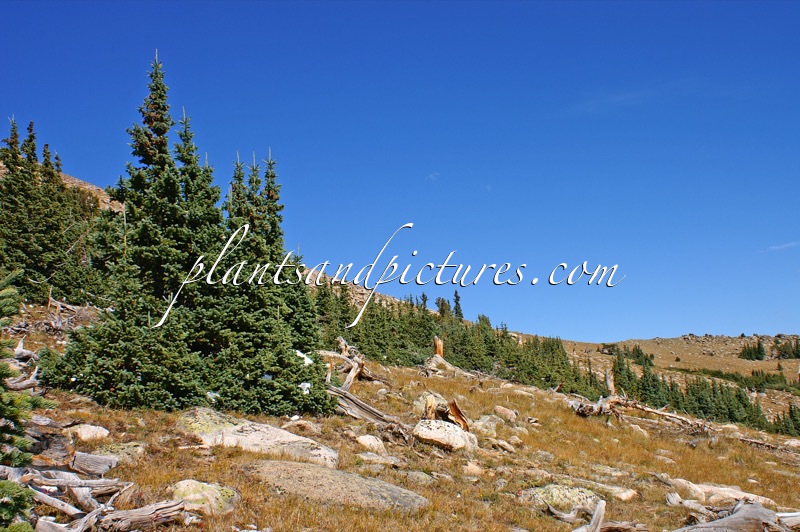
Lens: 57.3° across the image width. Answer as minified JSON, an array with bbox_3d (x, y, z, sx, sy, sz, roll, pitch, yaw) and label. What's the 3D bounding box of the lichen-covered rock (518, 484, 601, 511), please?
[{"bbox_3d":[1.576,2.300,7.300,0.780,0.200,0.450,6,-4,0],"label":"lichen-covered rock"}]

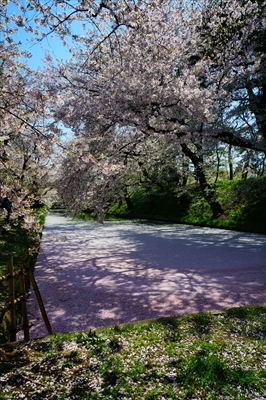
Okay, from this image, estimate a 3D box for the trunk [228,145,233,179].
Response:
[{"bbox_3d":[12.040,-4.630,37.000,0.450,4.500,0.420,0,-1,0],"label":"trunk"}]

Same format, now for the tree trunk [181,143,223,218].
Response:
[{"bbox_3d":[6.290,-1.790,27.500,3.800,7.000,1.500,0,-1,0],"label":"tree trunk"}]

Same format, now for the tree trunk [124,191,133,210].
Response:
[{"bbox_3d":[-0.680,0.080,45.000,1.150,3.000,0.850,0,-1,0],"label":"tree trunk"}]

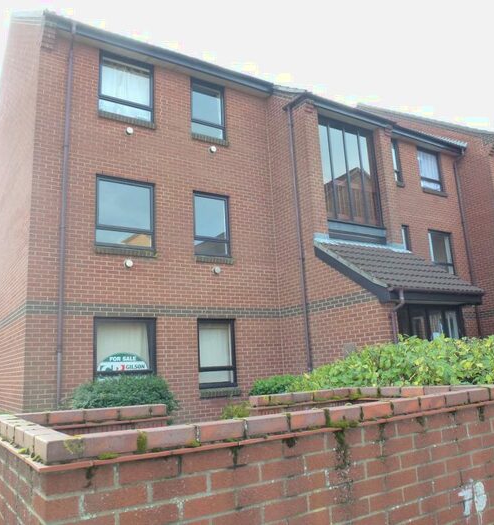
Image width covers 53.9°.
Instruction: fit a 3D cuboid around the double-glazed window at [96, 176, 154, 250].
[{"bbox_3d":[-2.303,-0.920,9.216,1.165,1.350,0.100,5,-14,-33],"label":"double-glazed window"}]

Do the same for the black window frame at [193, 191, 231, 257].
[{"bbox_3d":[-0.739,-0.783,10.220,0.890,1.350,0.100,5,-14,-33],"label":"black window frame"}]

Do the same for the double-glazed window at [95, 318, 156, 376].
[{"bbox_3d":[-2.173,1.666,8.661,1.165,1.350,0.100,5,-14,-33],"label":"double-glazed window"}]

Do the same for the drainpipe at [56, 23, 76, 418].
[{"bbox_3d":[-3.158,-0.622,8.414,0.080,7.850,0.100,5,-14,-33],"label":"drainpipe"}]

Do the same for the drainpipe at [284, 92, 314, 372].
[{"bbox_3d":[1.117,-0.083,10.090,0.100,7.080,0.080,5,-14,-33],"label":"drainpipe"}]

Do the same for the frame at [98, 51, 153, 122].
[{"bbox_3d":[-2.431,-3.482,9.765,1.165,1.350,0.100,5,-14,-33],"label":"frame"}]

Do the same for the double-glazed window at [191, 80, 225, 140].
[{"bbox_3d":[-0.868,-3.345,10.770,0.890,1.350,0.100,5,-14,-33],"label":"double-glazed window"}]

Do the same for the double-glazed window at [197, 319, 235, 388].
[{"bbox_3d":[-0.609,1.803,9.666,0.890,1.350,0.100,5,-14,-33],"label":"double-glazed window"}]

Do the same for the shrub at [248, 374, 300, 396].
[{"bbox_3d":[0.631,2.641,8.713,0.950,1.230,0.900,5,-14,-33],"label":"shrub"}]

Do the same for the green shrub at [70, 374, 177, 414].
[{"bbox_3d":[-1.899,2.451,7.594,1.500,1.380,1.100,5,-14,-33],"label":"green shrub"}]

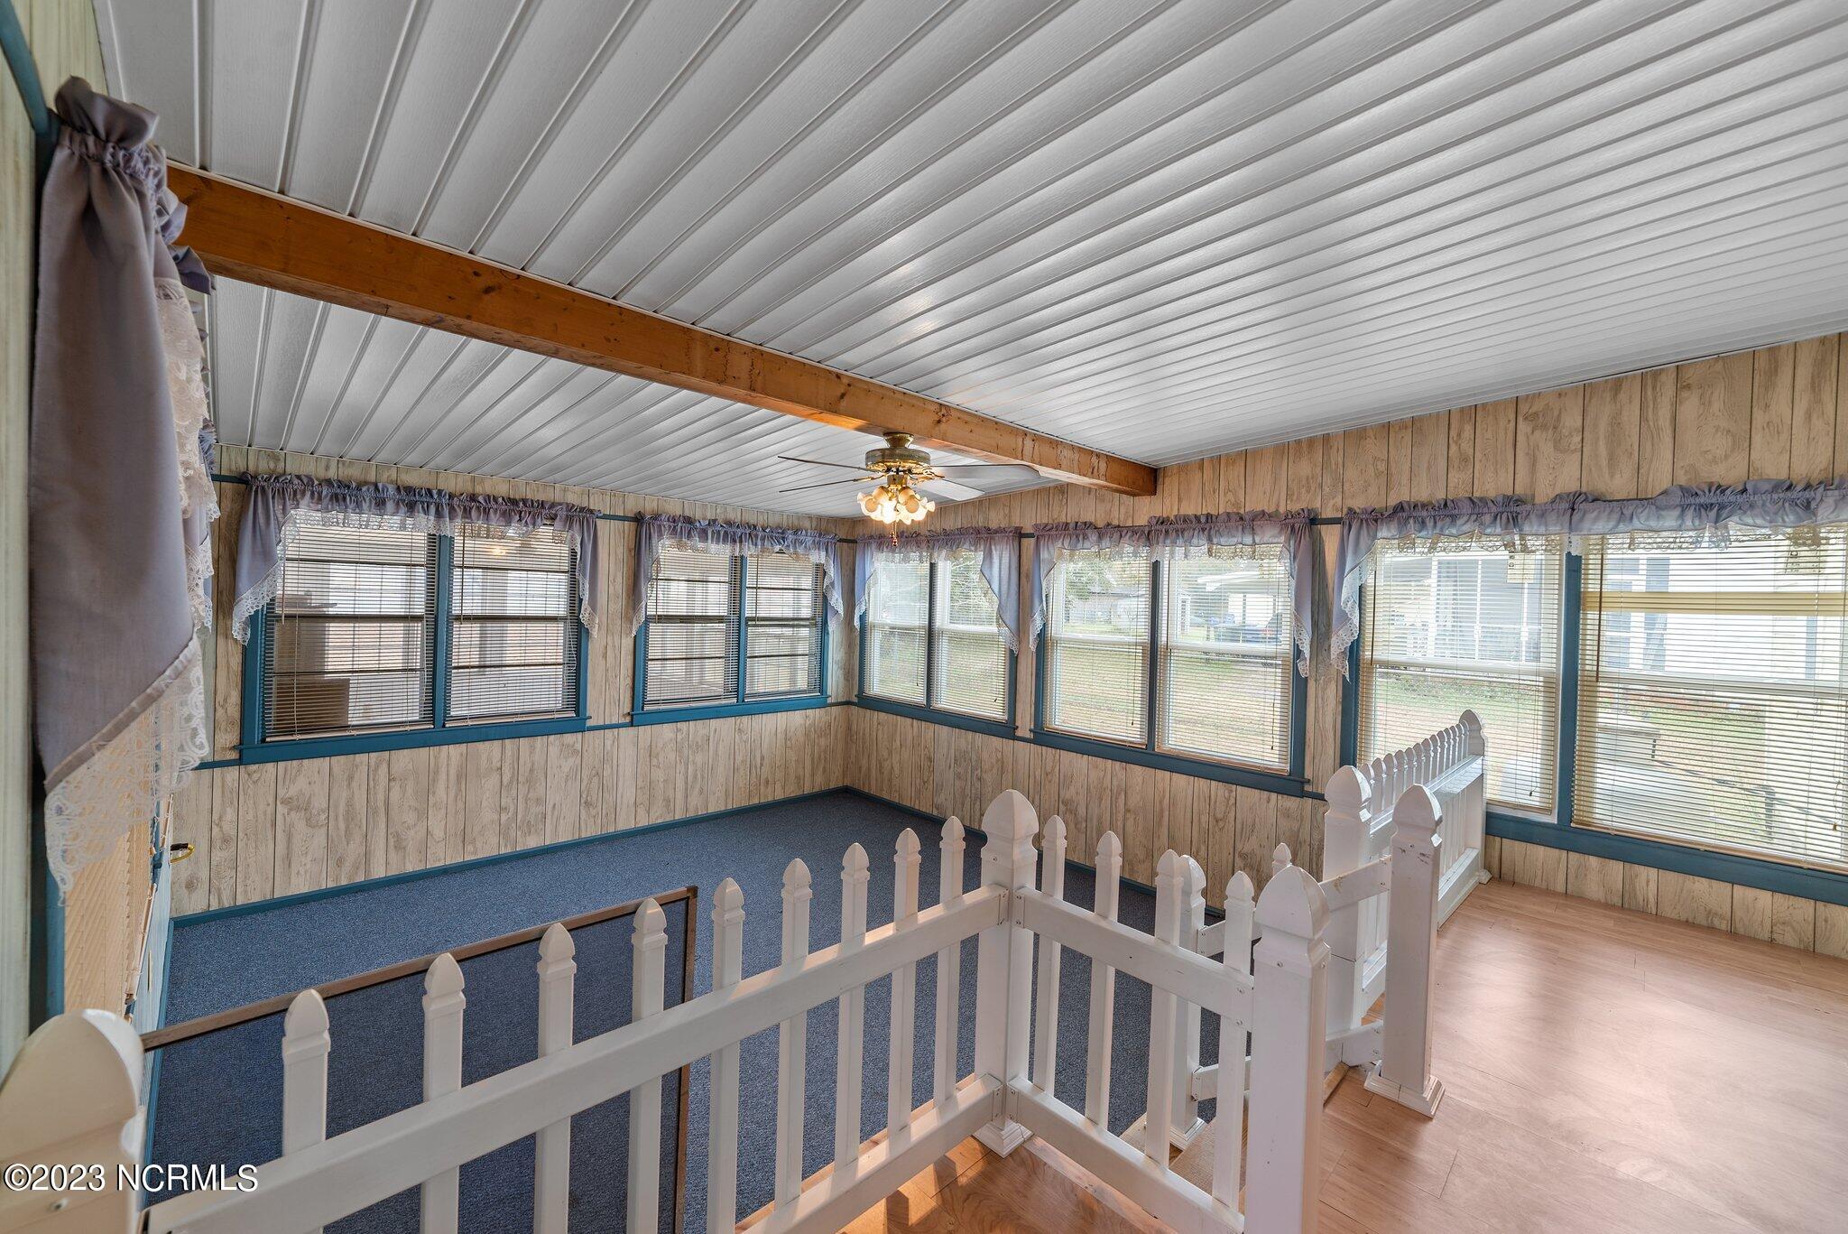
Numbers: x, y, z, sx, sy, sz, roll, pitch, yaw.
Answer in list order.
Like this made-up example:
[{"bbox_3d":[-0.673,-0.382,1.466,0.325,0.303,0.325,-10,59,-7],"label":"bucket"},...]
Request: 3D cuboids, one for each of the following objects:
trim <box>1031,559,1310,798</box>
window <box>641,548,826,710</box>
[{"bbox_3d":[1.440,0.196,4.517,0.090,1.494,1.880,0,2,-43],"label":"trim"},{"bbox_3d":[-1.529,0.053,6.010,1.671,1.348,0.090,0,2,-43],"label":"window"}]

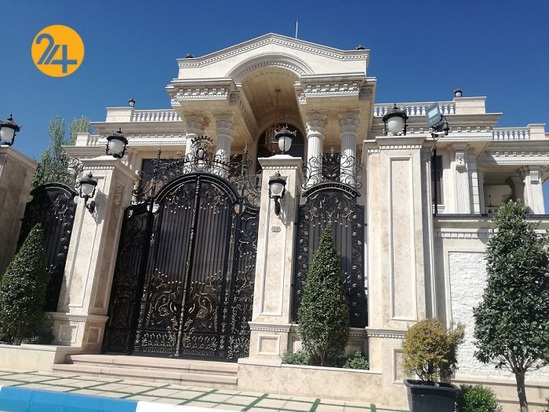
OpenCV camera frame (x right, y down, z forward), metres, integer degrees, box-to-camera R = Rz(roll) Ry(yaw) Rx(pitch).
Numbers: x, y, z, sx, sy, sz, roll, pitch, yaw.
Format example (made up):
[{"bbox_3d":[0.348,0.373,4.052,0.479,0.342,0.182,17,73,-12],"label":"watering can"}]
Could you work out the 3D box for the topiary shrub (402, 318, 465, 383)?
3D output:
[{"bbox_3d":[2.112,1.925,5.707,0.768,0.825,0.691,0,-16,12],"label":"topiary shrub"}]

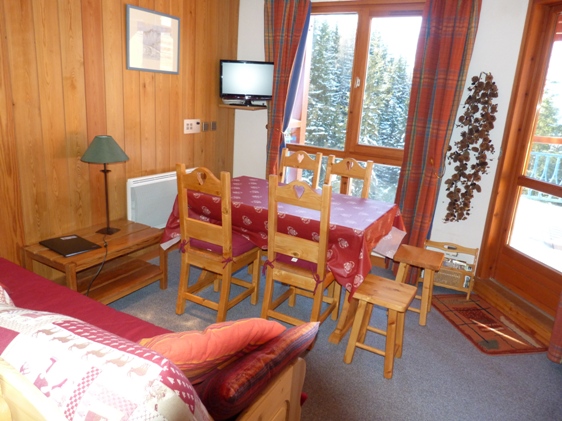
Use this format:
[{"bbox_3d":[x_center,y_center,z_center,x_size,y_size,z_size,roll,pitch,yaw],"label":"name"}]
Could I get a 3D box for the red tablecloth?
[{"bbox_3d":[0.053,0.123,3.036,1.535,0.465,0.959,12,16,28],"label":"red tablecloth"}]

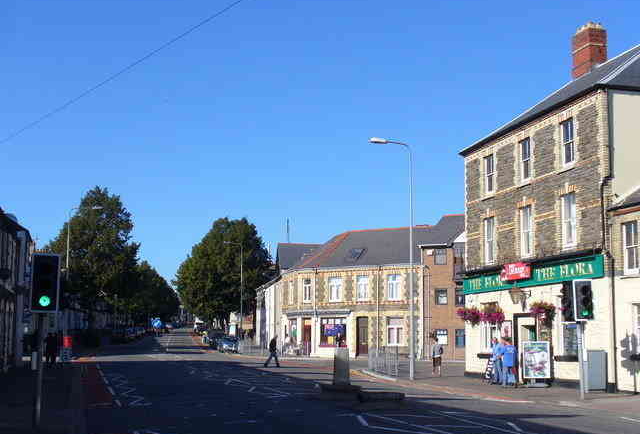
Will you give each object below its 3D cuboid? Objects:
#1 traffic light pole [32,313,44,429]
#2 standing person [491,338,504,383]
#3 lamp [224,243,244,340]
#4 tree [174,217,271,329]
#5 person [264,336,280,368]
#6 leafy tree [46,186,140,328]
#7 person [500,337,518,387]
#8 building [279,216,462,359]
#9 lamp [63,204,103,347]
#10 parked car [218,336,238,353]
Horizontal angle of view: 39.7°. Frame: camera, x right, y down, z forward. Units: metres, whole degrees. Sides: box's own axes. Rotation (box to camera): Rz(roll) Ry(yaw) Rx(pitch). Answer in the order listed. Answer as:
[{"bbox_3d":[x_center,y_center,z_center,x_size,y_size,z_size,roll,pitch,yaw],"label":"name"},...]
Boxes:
[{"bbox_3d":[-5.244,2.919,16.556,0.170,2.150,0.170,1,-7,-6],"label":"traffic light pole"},{"bbox_3d":[6.342,5.232,31.798,0.480,1.700,0.500,3,-8,-18],"label":"standing person"},{"bbox_3d":[-7.450,6.922,76.740,1.650,9.700,0.350,2,-7,-9],"label":"lamp"},{"bbox_3d":[-11.874,7.857,107.874,11.500,15.800,11.500,2,-8,-9],"label":"tree"},{"bbox_3d":[-2.519,7.130,47.071,0.800,1.720,0.500,0,-7,6],"label":"person"},{"bbox_3d":[-19.959,4.610,78.035,8.600,14.400,8.600,2,-8,-9],"label":"leafy tree"},{"bbox_3d":[6.537,5.069,30.609,0.550,1.720,0.500,2,-7,-9],"label":"person"},{"bbox_3d":[4.415,5.649,68.469,16.500,10.300,9.500,-3,-8,27],"label":"building"},{"bbox_3d":[-14.924,4.121,55.717,2.200,9.700,0.350,2,-7,-9],"label":"lamp"},{"bbox_3d":[-8.004,11.122,77.201,1.750,1.480,4.200,2,-8,-11],"label":"parked car"}]

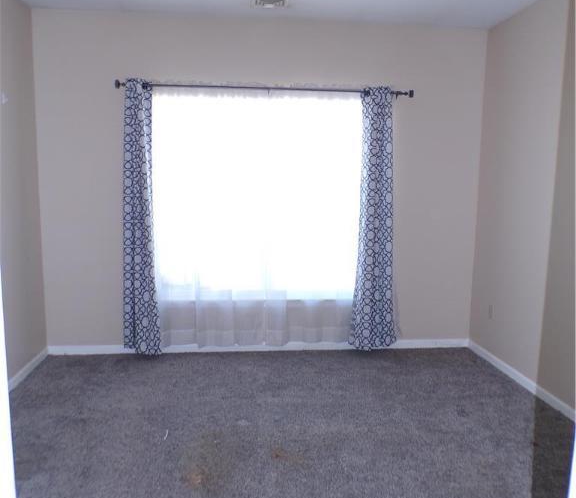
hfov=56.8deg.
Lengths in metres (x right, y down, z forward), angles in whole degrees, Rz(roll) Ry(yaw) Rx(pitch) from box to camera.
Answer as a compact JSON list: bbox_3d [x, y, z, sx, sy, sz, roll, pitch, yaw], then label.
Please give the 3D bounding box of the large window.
[{"bbox_3d":[-0.233,-0.396,4.326,1.700,1.660,0.100,0,7,-6],"label":"large window"}]

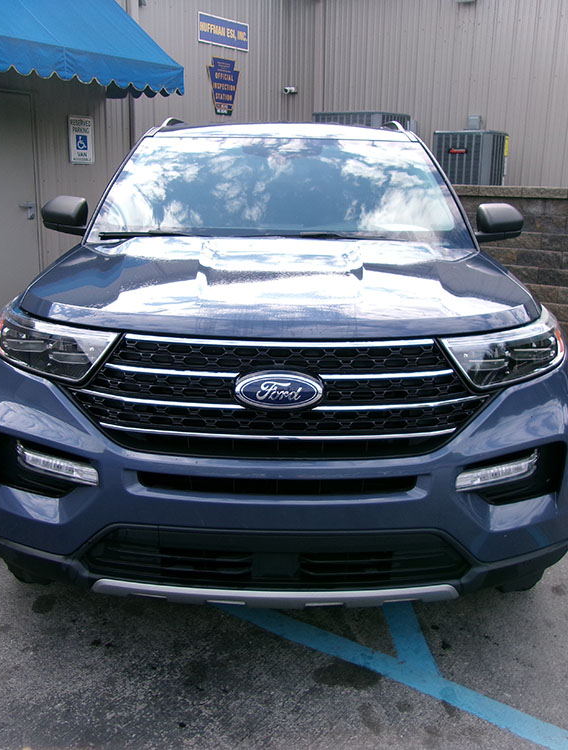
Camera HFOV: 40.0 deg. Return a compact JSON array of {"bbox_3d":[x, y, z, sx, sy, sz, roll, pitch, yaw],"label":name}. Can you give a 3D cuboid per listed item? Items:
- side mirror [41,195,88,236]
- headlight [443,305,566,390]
[{"bbox_3d":[-1.014,-0.746,3.629,0.239,0.200,0.160,1,14,0],"label":"side mirror"},{"bbox_3d":[0.665,-0.096,2.349,0.465,0.170,0.430,1,14,0],"label":"headlight"}]

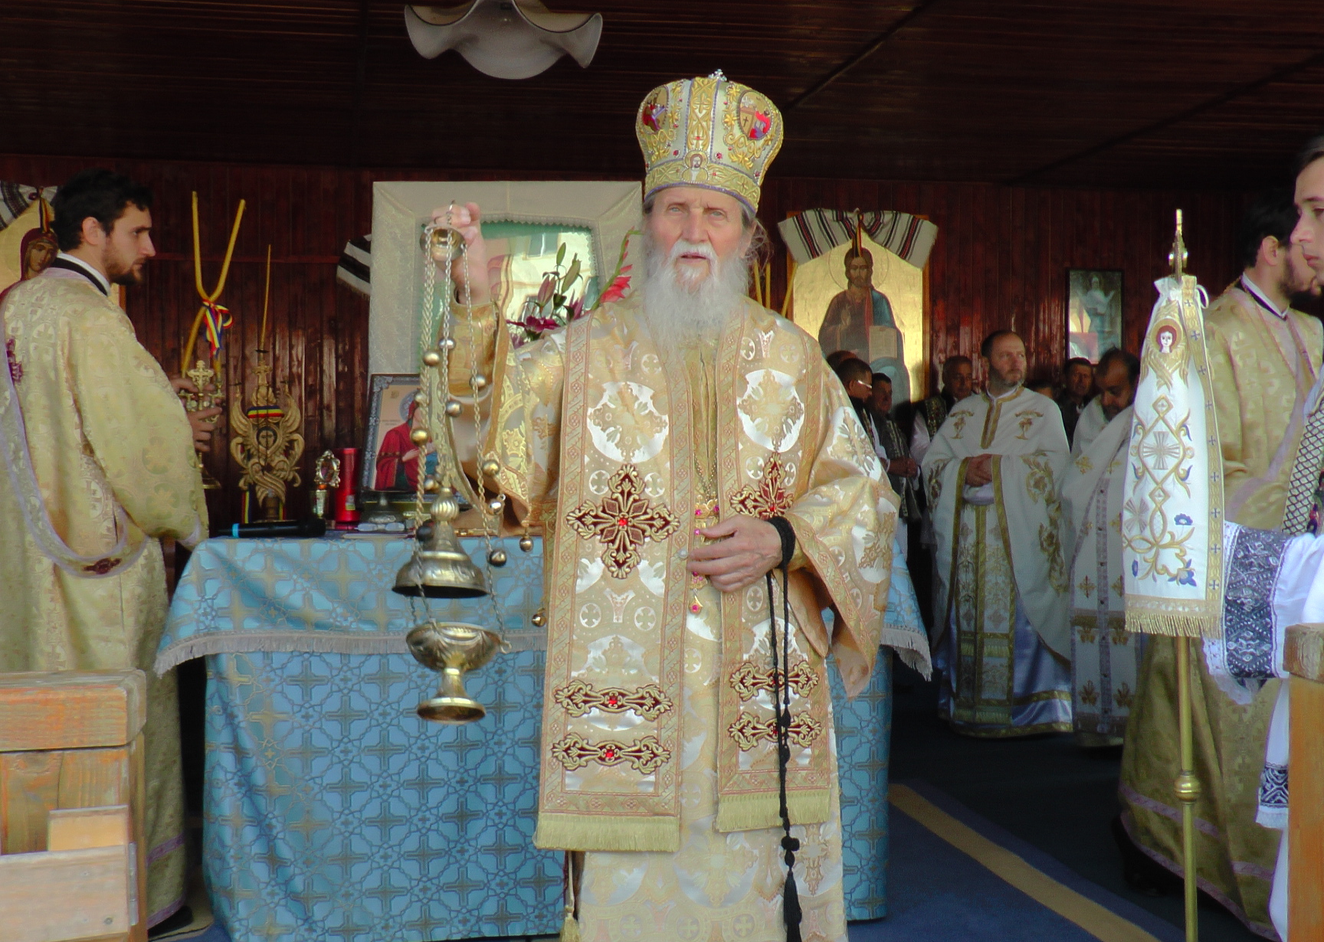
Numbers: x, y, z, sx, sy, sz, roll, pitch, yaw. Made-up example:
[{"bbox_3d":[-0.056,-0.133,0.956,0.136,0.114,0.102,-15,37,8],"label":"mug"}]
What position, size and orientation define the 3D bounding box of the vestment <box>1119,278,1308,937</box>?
[{"bbox_3d":[1.420,0.292,3.320,0.600,1.430,0.540,0,0,-30],"label":"vestment"}]

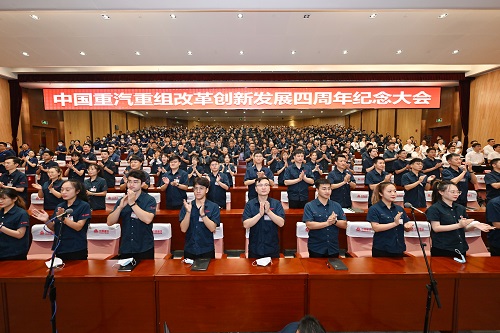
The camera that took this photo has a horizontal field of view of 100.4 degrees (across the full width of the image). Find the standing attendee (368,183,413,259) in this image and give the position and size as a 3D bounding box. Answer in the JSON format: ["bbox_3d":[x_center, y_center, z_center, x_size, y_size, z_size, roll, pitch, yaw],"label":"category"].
[{"bbox_3d":[1.611,1.003,2.484,0.500,1.640,0.420,-1,5,0],"label":"standing attendee"}]

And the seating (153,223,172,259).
[{"bbox_3d":[-1.397,1.338,2.879,0.580,0.970,0.600,-1,5,0],"label":"seating"}]

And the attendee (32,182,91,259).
[{"bbox_3d":[-2.111,0.987,2.445,0.520,1.660,0.480,0,5,5],"label":"attendee"}]

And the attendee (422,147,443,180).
[{"bbox_3d":[4.794,0.393,5.502,0.520,1.750,0.420,0,4,0],"label":"attendee"}]

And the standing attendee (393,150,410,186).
[{"bbox_3d":[4.018,0.416,5.504,0.520,1.710,0.420,0,4,0],"label":"standing attendee"}]

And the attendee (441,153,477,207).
[{"bbox_3d":[3.716,0.648,3.769,0.540,1.750,0.450,-1,5,0],"label":"attendee"}]

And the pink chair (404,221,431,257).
[{"bbox_3d":[2.596,1.331,3.023,0.600,0.920,0.620,0,4,0],"label":"pink chair"}]

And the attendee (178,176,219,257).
[{"bbox_3d":[-0.606,0.978,2.597,0.500,1.710,0.420,0,4,4],"label":"attendee"}]

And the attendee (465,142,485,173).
[{"bbox_3d":[6.189,0.009,5.750,0.520,1.280,0.600,-1,5,0],"label":"attendee"}]

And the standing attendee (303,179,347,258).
[{"bbox_3d":[0.919,0.972,2.596,0.520,1.710,0.420,-1,4,-7],"label":"standing attendee"}]

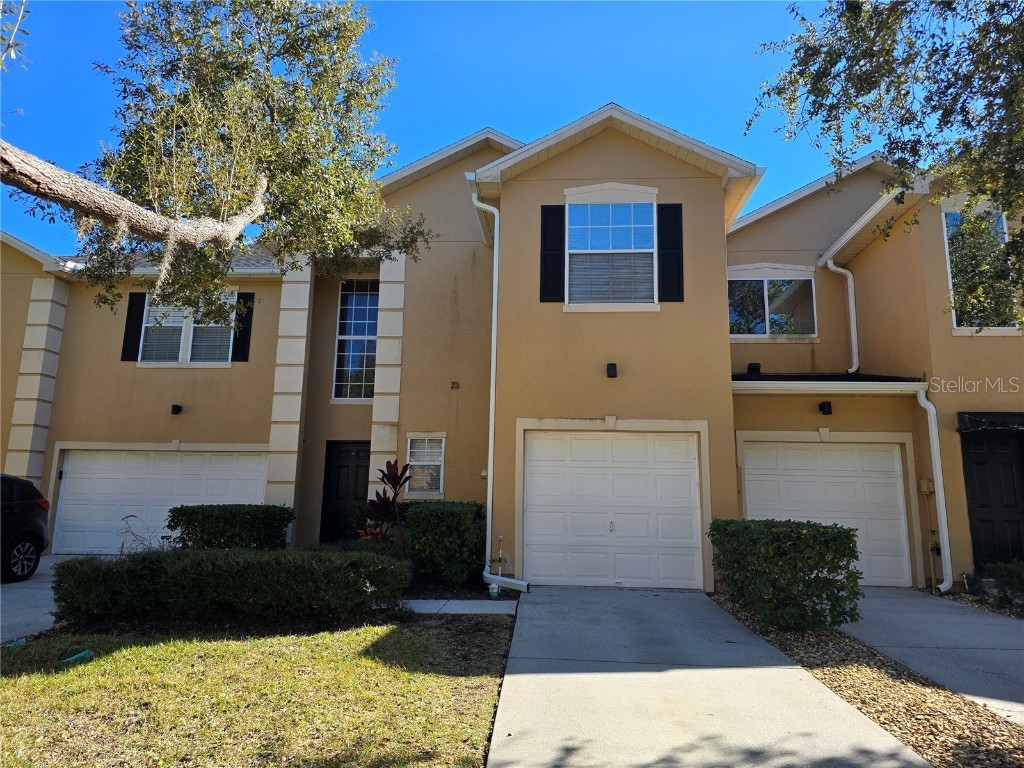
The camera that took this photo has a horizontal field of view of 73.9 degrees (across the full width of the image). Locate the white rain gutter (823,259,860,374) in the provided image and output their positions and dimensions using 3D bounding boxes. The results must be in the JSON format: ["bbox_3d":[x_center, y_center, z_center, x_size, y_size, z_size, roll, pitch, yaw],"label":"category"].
[{"bbox_3d":[6.083,-1.234,12.522,0.440,2.130,0.130,0,-10,3],"label":"white rain gutter"}]

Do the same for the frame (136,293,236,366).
[{"bbox_3d":[-6.884,-1.151,14.367,1.980,1.660,0.100,0,-10,3],"label":"frame"}]

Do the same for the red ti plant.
[{"bbox_3d":[-1.917,1.971,10.431,0.600,1.550,0.580,0,-10,3],"label":"red ti plant"}]

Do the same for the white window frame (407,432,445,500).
[{"bbox_3d":[-1.490,1.420,11.858,0.660,1.140,0.100,0,-10,3],"label":"white window frame"}]

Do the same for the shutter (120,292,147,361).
[{"bbox_3d":[-8.009,-1.206,14.396,0.385,1.500,0.050,0,-10,3],"label":"shutter"}]

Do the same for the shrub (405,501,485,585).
[{"bbox_3d":[-0.930,2.313,10.064,1.080,1.120,1.000,0,-10,3],"label":"shrub"}]

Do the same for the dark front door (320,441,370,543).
[{"bbox_3d":[-3.108,2.115,13.051,1.000,2.050,0.080,0,-10,4],"label":"dark front door"}]

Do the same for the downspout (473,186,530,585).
[{"bbox_3d":[-0.161,-0.078,9.613,0.880,5.720,0.550,0,-10,4],"label":"downspout"}]

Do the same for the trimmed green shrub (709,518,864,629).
[{"bbox_3d":[3.129,2.166,7.984,1.150,1.100,1.700,0,-10,4],"label":"trimmed green shrub"}]

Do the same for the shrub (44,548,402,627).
[{"bbox_3d":[-2.996,2.246,7.646,3.600,0.700,0.850,2,-10,-4],"label":"shrub"}]

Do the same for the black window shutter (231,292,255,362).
[{"bbox_3d":[-5.745,-1.226,14.550,0.370,1.525,0.045,0,-10,4],"label":"black window shutter"}]

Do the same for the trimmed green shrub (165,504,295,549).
[{"bbox_3d":[-4.058,2.271,9.826,1.550,1.030,0.850,0,-10,4],"label":"trimmed green shrub"}]

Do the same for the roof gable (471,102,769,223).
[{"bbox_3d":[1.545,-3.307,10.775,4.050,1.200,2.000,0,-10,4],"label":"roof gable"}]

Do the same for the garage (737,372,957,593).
[{"bbox_3d":[4.743,1.447,9.954,3.000,3.020,0.300,0,-10,4],"label":"garage"}]

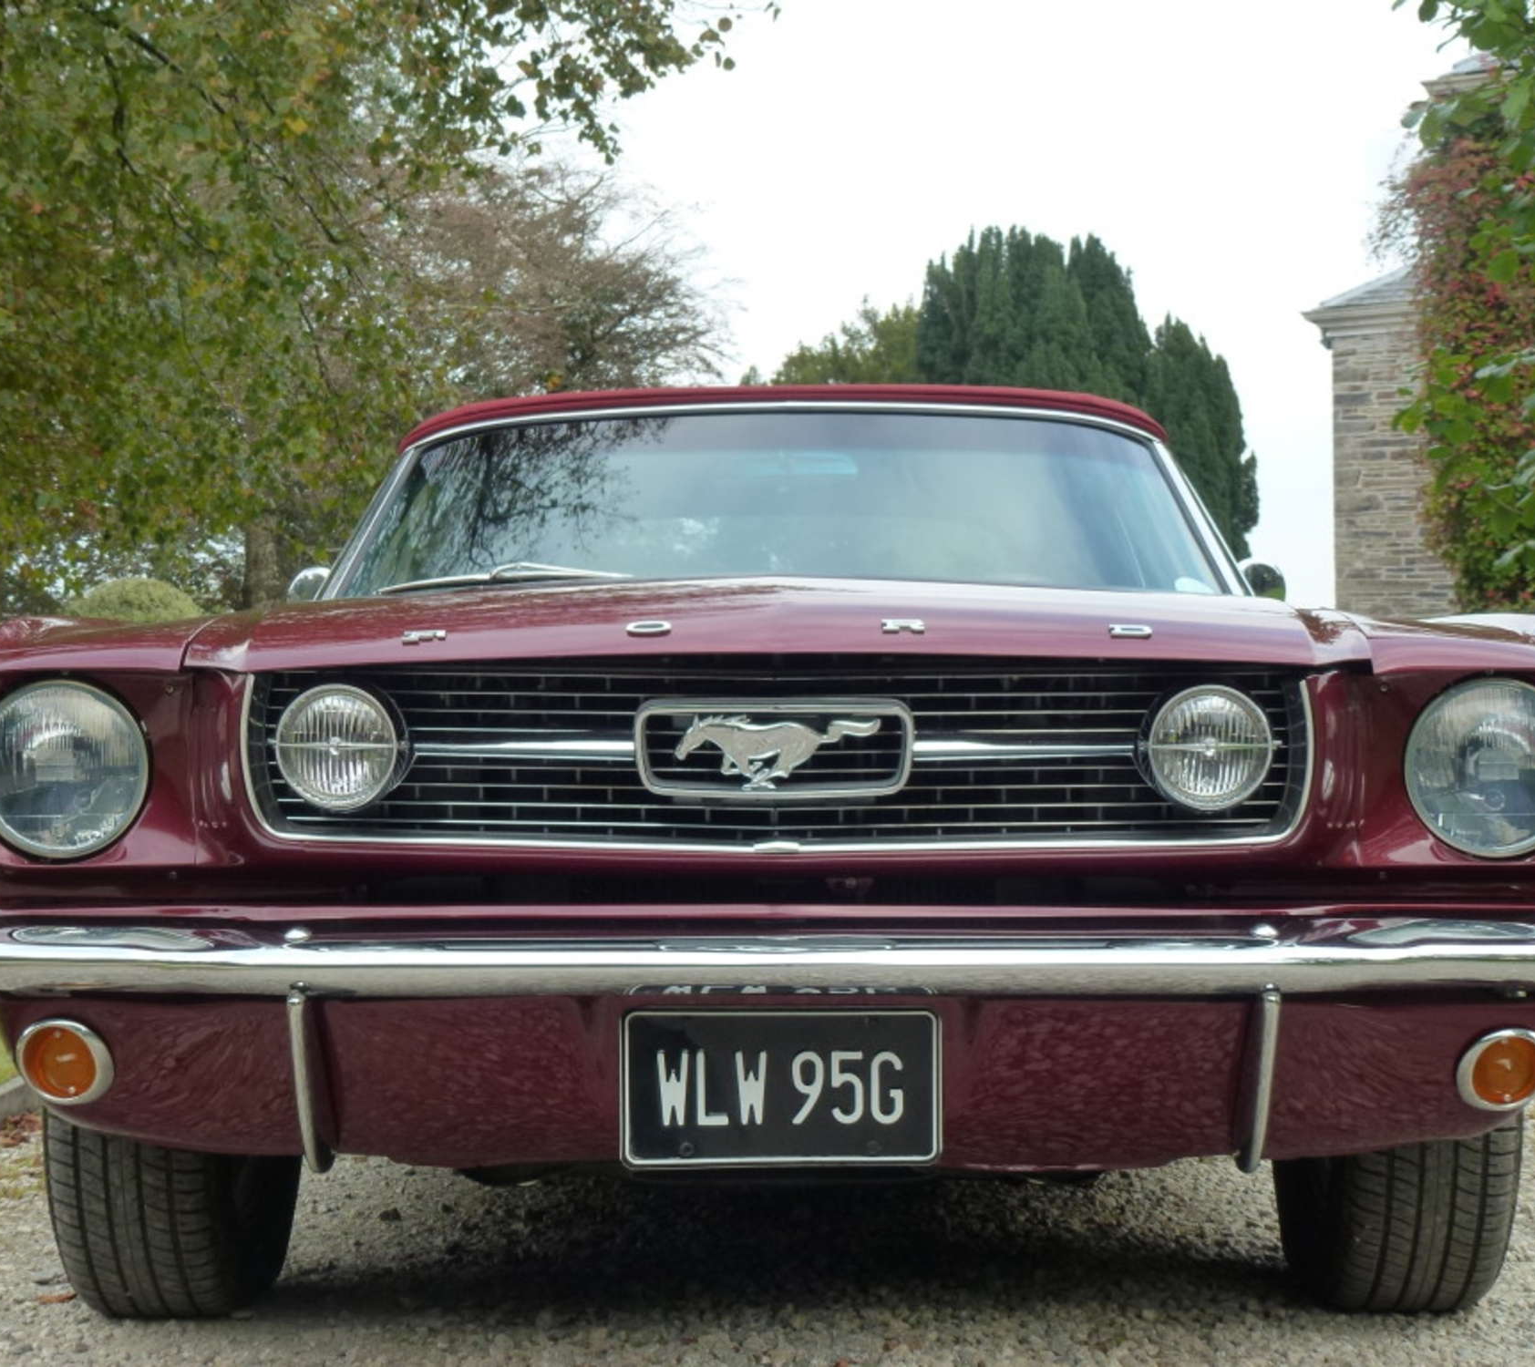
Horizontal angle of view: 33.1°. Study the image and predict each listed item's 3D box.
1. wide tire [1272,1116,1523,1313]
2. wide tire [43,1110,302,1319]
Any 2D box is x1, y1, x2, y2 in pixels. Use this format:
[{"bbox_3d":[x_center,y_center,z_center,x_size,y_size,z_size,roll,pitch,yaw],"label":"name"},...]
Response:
[{"bbox_3d":[0.738,0.432,3.140,0.200,0.635,0.635,0,-1,1],"label":"wide tire"},{"bbox_3d":[-0.700,0.435,3.140,0.200,0.635,0.635,0,-1,1],"label":"wide tire"}]

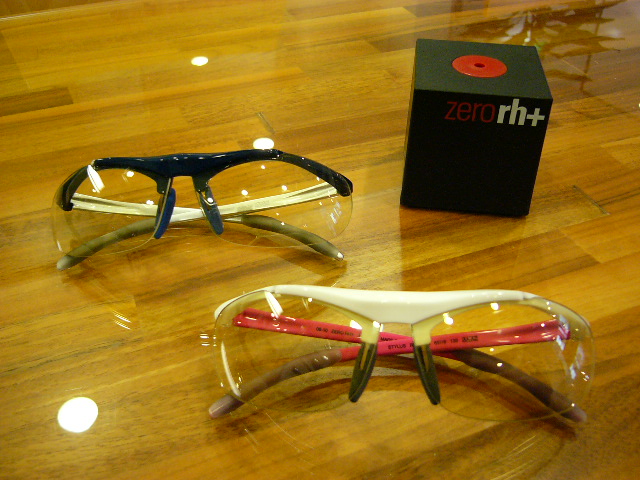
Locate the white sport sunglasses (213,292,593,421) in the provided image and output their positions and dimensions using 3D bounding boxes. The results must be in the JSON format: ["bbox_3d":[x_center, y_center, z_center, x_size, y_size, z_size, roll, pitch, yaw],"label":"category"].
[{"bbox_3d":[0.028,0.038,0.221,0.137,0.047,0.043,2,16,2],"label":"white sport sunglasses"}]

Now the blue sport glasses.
[{"bbox_3d":[-0.056,-0.009,0.310,0.142,0.051,0.054,-2,-6,-3],"label":"blue sport glasses"}]

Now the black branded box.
[{"bbox_3d":[0.086,-0.065,0.369,0.069,0.069,0.072,5,37,6],"label":"black branded box"}]

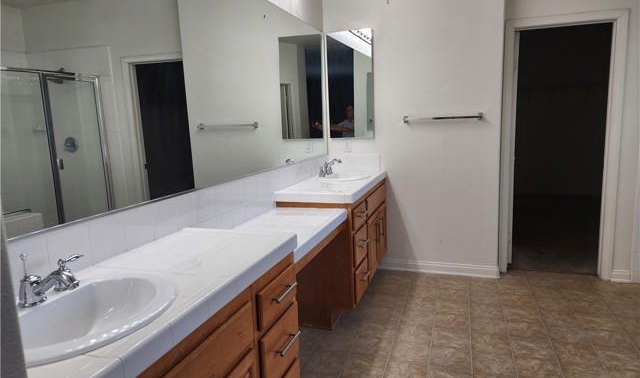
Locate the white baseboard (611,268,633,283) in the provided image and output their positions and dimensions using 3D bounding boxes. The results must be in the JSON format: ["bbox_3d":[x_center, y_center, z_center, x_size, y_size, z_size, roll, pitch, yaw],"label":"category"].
[{"bbox_3d":[2.458,0.709,3.468,0.145,0.100,0.016,1,9,18],"label":"white baseboard"}]

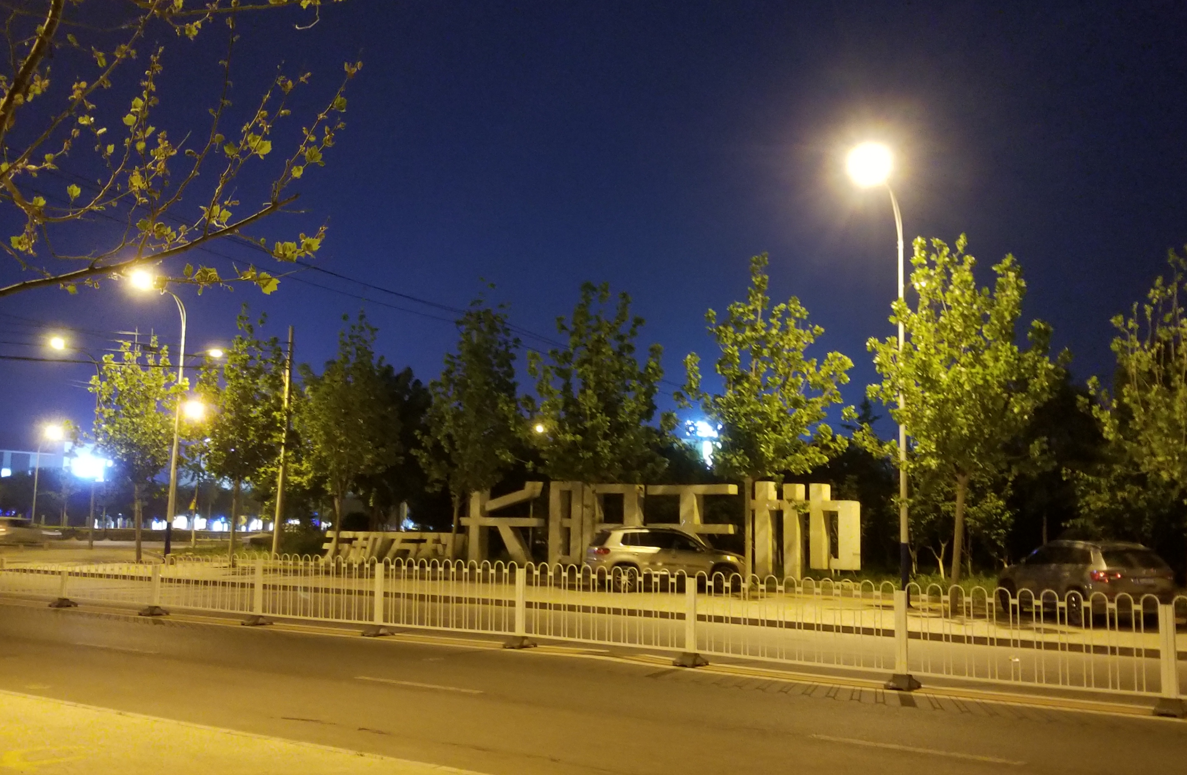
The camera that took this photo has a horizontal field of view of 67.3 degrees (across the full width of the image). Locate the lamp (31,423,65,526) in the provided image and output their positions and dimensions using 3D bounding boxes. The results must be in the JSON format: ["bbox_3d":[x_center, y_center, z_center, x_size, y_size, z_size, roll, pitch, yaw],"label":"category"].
[{"bbox_3d":[-35.220,5.795,57.285,1.600,6.891,0.400,0,-7,10],"label":"lamp"}]

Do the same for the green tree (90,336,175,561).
[{"bbox_3d":[-16.380,2.115,31.702,3.212,8.013,3.052,4,-7,-27],"label":"green tree"}]

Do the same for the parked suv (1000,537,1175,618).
[{"bbox_3d":[10.612,4.249,19.809,1.810,1.630,4.420,1,-6,-3],"label":"parked suv"}]

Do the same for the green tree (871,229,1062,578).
[{"bbox_3d":[8.409,0.742,20.069,4.436,8.513,4.214,-2,-7,23],"label":"green tree"}]

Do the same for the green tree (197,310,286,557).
[{"bbox_3d":[-11.816,1.577,29.728,2.983,8.715,2.834,4,-7,-21],"label":"green tree"}]

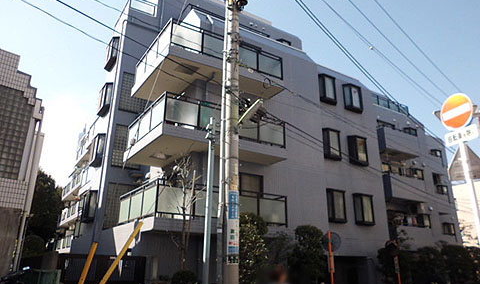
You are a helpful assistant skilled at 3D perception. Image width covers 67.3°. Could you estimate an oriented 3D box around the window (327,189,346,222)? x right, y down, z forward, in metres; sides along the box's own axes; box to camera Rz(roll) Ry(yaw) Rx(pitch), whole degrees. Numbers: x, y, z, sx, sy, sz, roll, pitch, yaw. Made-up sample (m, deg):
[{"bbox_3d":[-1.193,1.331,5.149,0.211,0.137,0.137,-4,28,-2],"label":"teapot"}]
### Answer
[{"bbox_3d":[4.270,2.790,15.613,1.041,1.360,0.275,12,-22,-30],"label":"window"}]

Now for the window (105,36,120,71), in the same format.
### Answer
[{"bbox_3d":[-7.077,-4.841,19.857,0.315,1.321,1.627,12,-22,-30],"label":"window"}]

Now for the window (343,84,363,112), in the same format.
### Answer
[{"bbox_3d":[5.819,-2.198,18.293,1.110,1.360,0.275,12,-22,-30],"label":"window"}]

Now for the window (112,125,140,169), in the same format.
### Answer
[{"bbox_3d":[-5.277,0.273,17.061,1.321,1.999,0.118,12,-22,-30],"label":"window"}]

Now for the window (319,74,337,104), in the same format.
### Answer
[{"bbox_3d":[4.269,-2.546,17.346,0.950,1.400,0.240,12,-22,-30],"label":"window"}]

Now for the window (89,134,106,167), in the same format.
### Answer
[{"bbox_3d":[-7.082,0.405,17.985,0.360,1.370,1.350,12,-22,-30],"label":"window"}]

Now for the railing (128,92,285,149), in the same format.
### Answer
[{"bbox_3d":[-1.305,-0.137,13.794,4.780,1.040,3.750,12,-22,-30],"label":"railing"}]

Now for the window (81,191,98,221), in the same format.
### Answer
[{"bbox_3d":[-7.171,3.118,17.174,0.315,1.321,1.627,12,-22,-30],"label":"window"}]

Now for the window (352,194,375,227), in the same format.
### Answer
[{"bbox_3d":[5.757,3.109,16.505,1.110,1.360,0.275,12,-22,-30],"label":"window"}]

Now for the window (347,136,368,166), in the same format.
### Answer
[{"bbox_3d":[5.711,0.419,17.257,1.110,1.320,0.300,12,-22,-30],"label":"window"}]

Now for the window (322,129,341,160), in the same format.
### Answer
[{"bbox_3d":[4.247,0.106,16.430,0.950,1.370,0.240,12,-22,-30],"label":"window"}]

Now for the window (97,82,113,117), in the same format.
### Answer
[{"bbox_3d":[-7.109,-2.188,18.963,0.315,1.321,1.627,12,-22,-30],"label":"window"}]

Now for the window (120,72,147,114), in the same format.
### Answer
[{"bbox_3d":[-5.250,-2.381,18.052,1.370,2.070,0.150,12,-22,-30],"label":"window"}]

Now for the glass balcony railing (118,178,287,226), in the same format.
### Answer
[{"bbox_3d":[-1.381,2.513,12.960,4.809,1.034,3.881,12,-22,-30],"label":"glass balcony railing"}]

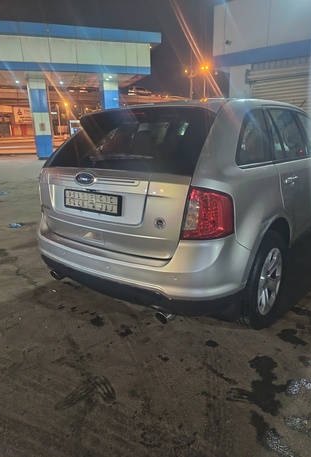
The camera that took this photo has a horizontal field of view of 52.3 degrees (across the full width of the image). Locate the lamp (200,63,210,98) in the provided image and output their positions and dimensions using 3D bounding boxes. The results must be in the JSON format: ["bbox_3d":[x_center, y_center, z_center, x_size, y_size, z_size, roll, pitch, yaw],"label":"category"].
[{"bbox_3d":[6.636,-15.852,42.892,1.500,11.316,0.500,-1,15,0],"label":"lamp"}]

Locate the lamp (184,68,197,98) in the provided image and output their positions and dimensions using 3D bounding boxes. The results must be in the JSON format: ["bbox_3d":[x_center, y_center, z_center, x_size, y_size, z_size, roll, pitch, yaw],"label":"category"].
[{"bbox_3d":[4.913,-16.401,45.055,1.800,11.340,0.500,-1,15,0],"label":"lamp"}]

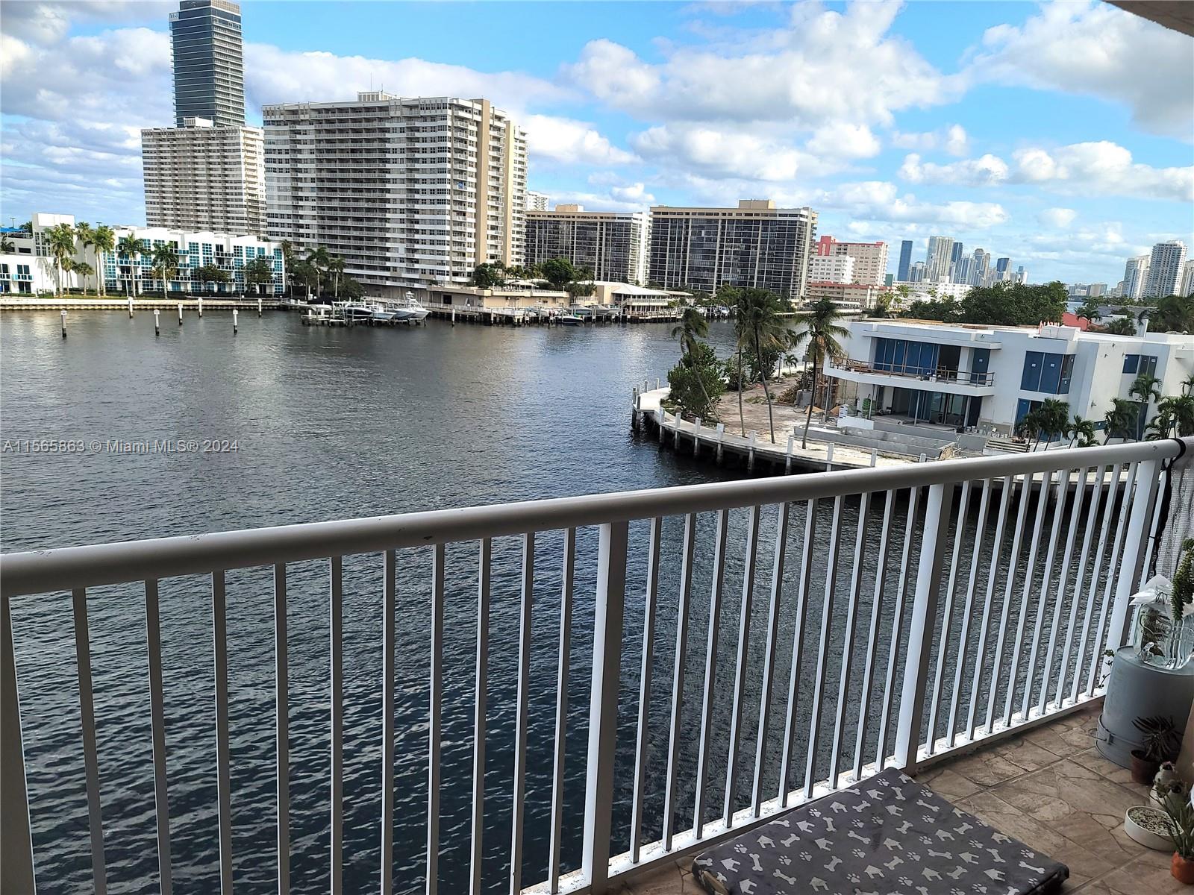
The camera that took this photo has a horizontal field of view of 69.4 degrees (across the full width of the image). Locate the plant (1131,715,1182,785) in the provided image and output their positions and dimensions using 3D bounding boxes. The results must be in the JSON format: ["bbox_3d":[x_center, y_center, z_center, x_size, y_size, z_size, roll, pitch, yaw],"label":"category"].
[{"bbox_3d":[1.926,1.033,2.970,0.170,0.238,0.170,3,12,0],"label":"plant"}]

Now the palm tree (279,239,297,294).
[{"bbox_3d":[-81.862,-47.389,228.276,4.500,15.254,4.500,3,12,0],"label":"palm tree"}]

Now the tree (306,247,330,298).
[{"bbox_3d":[-73.233,-45.949,226.789,6.000,13.966,5.800,3,12,0],"label":"tree"}]

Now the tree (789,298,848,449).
[{"bbox_3d":[17.195,-5.724,67.208,4.700,11.988,4.700,3,12,0],"label":"tree"}]

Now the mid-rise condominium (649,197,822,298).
[{"bbox_3d":[63.276,-92.838,403.931,73.000,44.500,27.000,9,14,26],"label":"mid-rise condominium"}]

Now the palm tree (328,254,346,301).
[{"bbox_3d":[-69.094,-45.301,229.336,4.500,12.065,4.500,3,12,0],"label":"palm tree"}]

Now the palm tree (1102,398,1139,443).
[{"bbox_3d":[43.718,-1.830,71.973,3.000,4.758,2.900,3,12,0],"label":"palm tree"}]

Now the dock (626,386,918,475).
[{"bbox_3d":[11.017,-1.899,78.831,11.500,2.300,38.000,-2,13,-23],"label":"dock"}]

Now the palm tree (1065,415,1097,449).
[{"bbox_3d":[39.344,-1.020,70.144,2.600,3.486,2.600,3,12,0],"label":"palm tree"}]

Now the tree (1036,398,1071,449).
[{"bbox_3d":[36.528,-1.589,68.981,2.900,4.790,2.800,3,12,0],"label":"tree"}]

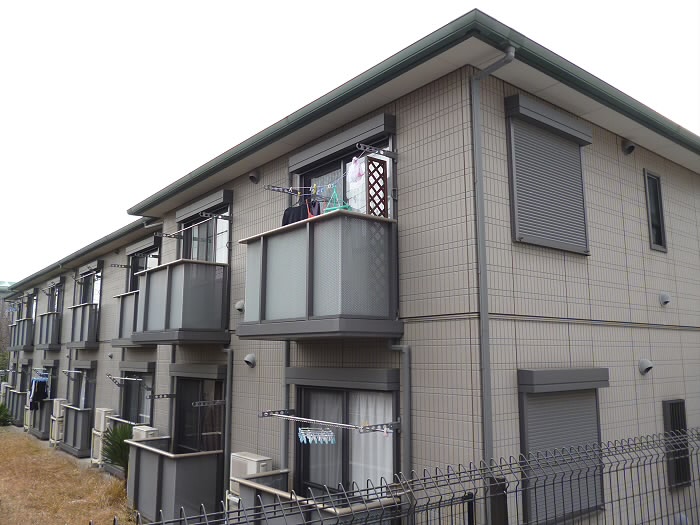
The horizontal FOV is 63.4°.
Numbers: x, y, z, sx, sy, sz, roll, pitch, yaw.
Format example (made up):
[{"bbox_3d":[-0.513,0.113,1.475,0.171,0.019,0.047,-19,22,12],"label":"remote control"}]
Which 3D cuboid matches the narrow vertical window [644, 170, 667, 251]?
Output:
[{"bbox_3d":[4.428,-0.739,8.200,0.450,1.160,0.080,7,-12,-39],"label":"narrow vertical window"}]

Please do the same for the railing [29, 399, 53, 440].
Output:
[{"bbox_3d":[-10.798,5.422,19.818,0.340,1.260,2.080,7,-12,-39],"label":"railing"}]

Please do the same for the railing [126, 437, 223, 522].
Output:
[{"bbox_3d":[-3.034,3.668,9.541,0.825,1.128,2.227,7,-12,-38],"label":"railing"}]

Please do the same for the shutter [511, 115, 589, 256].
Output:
[{"bbox_3d":[2.269,-0.827,6.372,1.452,1.369,0.075,7,-12,-38],"label":"shutter"}]

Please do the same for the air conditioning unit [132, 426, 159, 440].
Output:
[{"bbox_3d":[-4.008,3.517,11.071,0.242,0.506,0.704,7,-12,-38],"label":"air conditioning unit"}]

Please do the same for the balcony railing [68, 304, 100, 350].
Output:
[{"bbox_3d":[-7.966,1.960,16.878,0.340,1.320,2.130,7,-12,-39],"label":"balcony railing"}]

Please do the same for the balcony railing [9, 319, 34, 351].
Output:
[{"bbox_3d":[-14.207,3.187,24.668,0.374,1.325,2.200,7,-12,-38],"label":"balcony railing"}]

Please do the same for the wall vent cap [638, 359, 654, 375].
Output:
[{"bbox_3d":[3.833,1.350,7.301,0.190,0.210,0.120,7,-11,-38],"label":"wall vent cap"}]

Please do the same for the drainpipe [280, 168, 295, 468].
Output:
[{"bbox_3d":[-0.841,1.122,7.763,0.077,4.950,0.077,7,-12,-38],"label":"drainpipe"}]

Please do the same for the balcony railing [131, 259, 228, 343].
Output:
[{"bbox_3d":[-3.039,0.778,9.982,0.830,1.309,2.211,7,-12,-38],"label":"balcony railing"}]

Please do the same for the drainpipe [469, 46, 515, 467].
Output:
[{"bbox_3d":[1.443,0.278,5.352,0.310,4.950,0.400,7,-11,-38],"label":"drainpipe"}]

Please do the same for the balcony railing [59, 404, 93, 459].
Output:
[{"bbox_3d":[-7.905,4.830,16.353,0.340,1.270,2.130,7,-12,-39],"label":"balcony railing"}]

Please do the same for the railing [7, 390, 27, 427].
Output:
[{"bbox_3d":[-14.209,6.172,24.217,0.374,1.304,2.145,7,-12,-38],"label":"railing"}]

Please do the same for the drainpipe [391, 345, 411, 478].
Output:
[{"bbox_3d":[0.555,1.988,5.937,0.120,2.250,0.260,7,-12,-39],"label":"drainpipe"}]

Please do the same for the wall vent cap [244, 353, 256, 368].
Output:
[{"bbox_3d":[-1.512,1.500,8.564,0.120,0.210,0.190,7,-12,-39],"label":"wall vent cap"}]

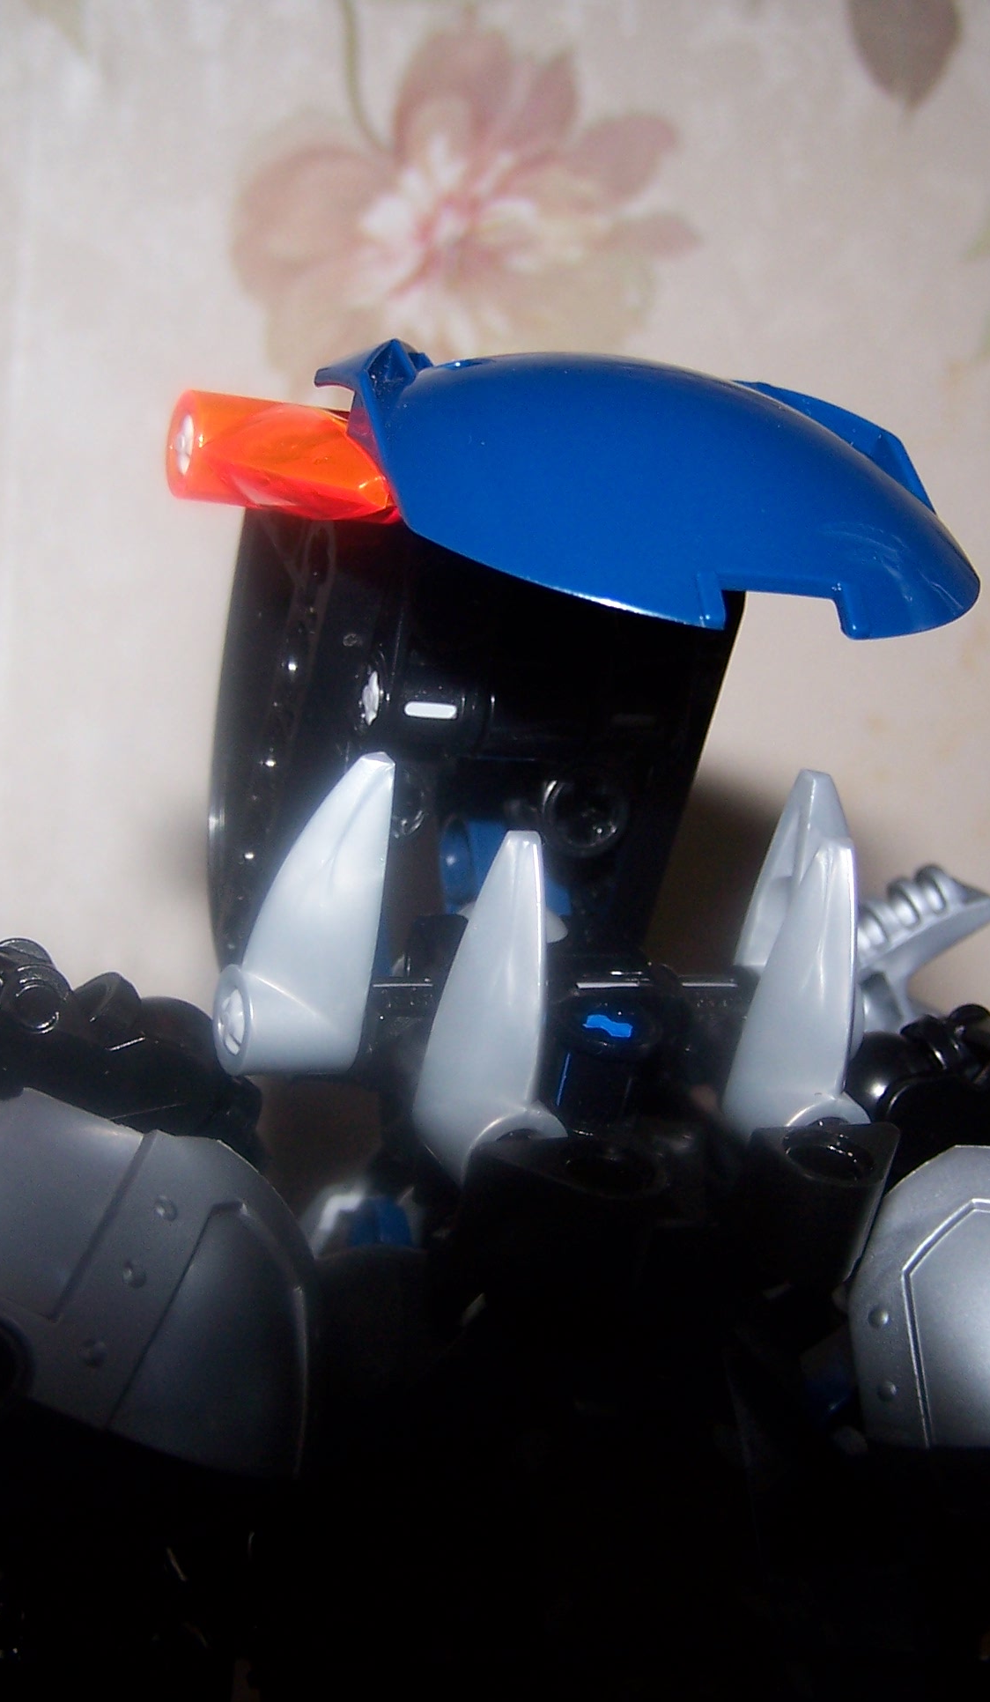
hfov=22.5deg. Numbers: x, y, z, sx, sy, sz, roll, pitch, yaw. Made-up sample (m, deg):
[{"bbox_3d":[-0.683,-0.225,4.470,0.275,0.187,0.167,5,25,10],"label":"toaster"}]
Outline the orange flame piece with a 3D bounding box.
[{"bbox_3d":[-0.015,-0.026,0.168,0.008,0.008,0.022,5,13,-27],"label":"orange flame piece"}]

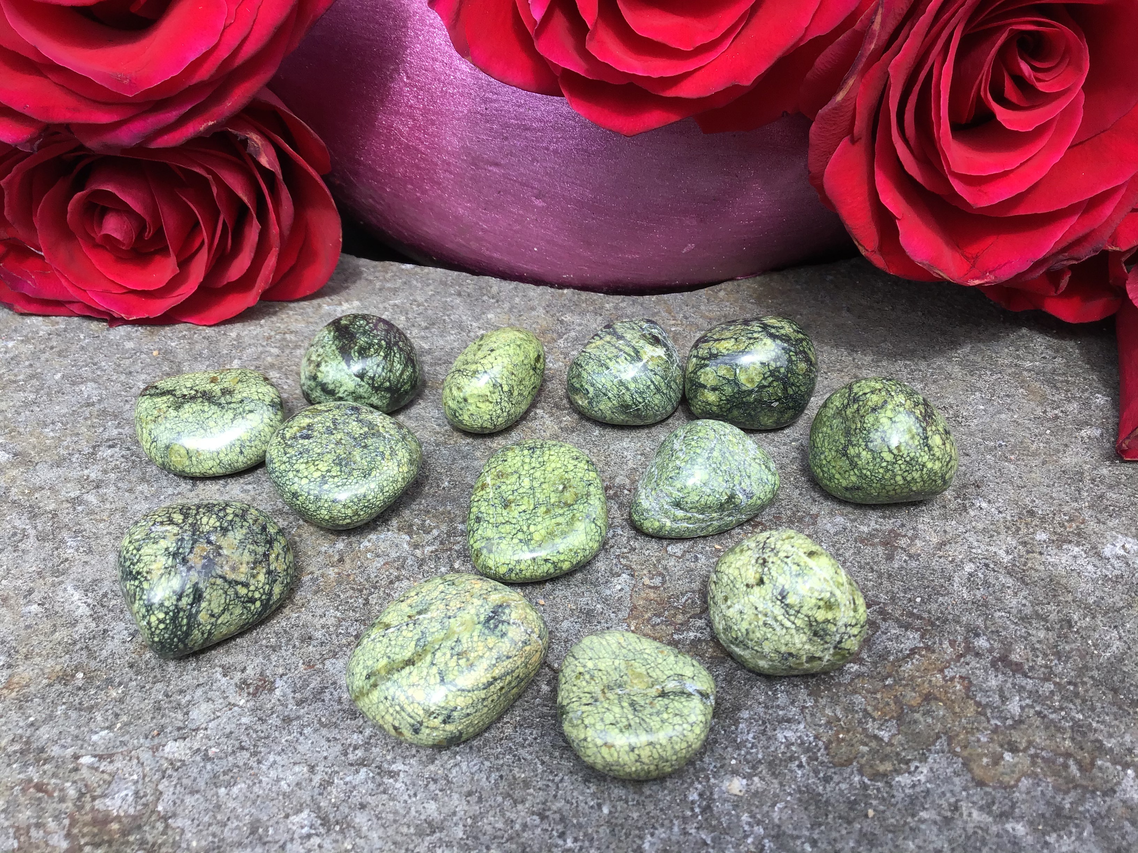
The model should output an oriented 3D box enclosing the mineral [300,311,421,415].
[{"bbox_3d":[-0.043,-0.013,0.211,0.023,0.017,0.025,-24,43,-30],"label":"mineral"}]

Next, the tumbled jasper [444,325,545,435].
[{"bbox_3d":[-0.015,-0.010,0.215,0.017,0.016,0.029,16,42,18],"label":"tumbled jasper"}]

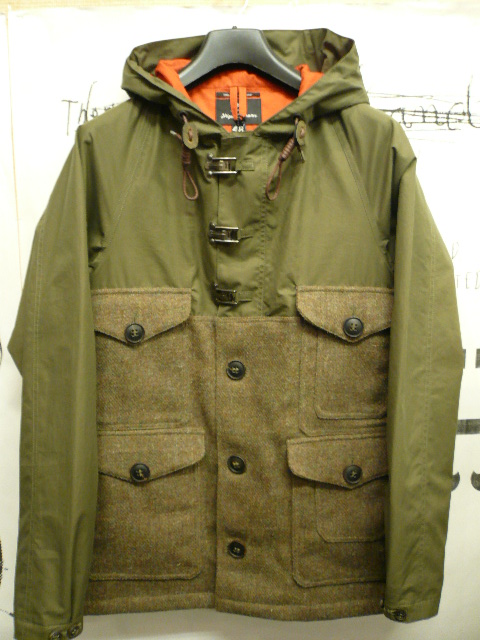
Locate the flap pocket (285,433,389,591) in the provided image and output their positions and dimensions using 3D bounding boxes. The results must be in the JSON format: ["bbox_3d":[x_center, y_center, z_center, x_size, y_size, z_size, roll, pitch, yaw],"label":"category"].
[{"bbox_3d":[0.156,0.280,0.765,0.171,0.226,0.022,-1,9,-6],"label":"flap pocket"}]

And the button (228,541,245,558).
[{"bbox_3d":[-0.005,0.350,0.790,0.026,0.027,0.007,0,9,0],"label":"button"}]

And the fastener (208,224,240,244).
[{"bbox_3d":[-0.022,-0.122,0.728,0.043,0.030,0.012,0,9,0],"label":"fastener"}]

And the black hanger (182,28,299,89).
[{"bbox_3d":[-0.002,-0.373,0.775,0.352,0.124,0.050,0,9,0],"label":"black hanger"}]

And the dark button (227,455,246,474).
[{"bbox_3d":[-0.005,0.214,0.767,0.027,0.028,0.007,0,9,0],"label":"dark button"}]

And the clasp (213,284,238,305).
[{"bbox_3d":[-0.021,-0.036,0.733,0.035,0.028,0.011,0,9,0],"label":"clasp"}]

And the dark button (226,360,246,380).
[{"bbox_3d":[-0.005,0.072,0.742,0.027,0.027,0.007,0,9,0],"label":"dark button"}]

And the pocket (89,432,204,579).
[{"bbox_3d":[-0.143,0.274,0.770,0.181,0.225,0.022,1,9,6],"label":"pocket"}]

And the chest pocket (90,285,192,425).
[{"bbox_3d":[-0.145,0.055,0.740,0.157,0.199,0.022,1,9,6],"label":"chest pocket"}]

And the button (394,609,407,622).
[{"bbox_3d":[0.246,0.454,0.795,0.019,0.020,0.008,-2,9,-10],"label":"button"}]

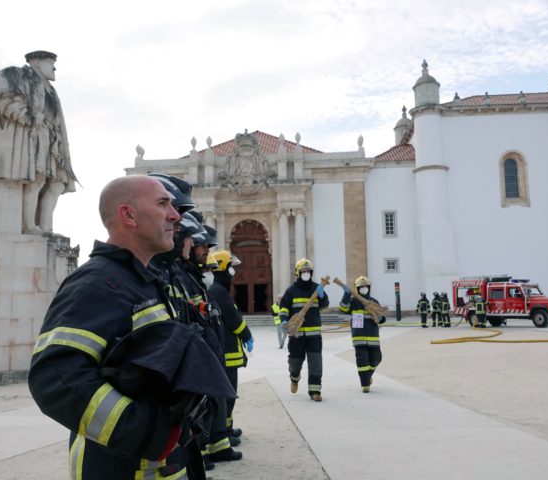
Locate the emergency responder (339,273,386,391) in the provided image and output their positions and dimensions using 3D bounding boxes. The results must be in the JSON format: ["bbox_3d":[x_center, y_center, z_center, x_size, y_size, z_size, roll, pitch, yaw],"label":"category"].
[{"bbox_3d":[1.239,1.333,7.600,0.660,1.640,0.480,-1,-7,0],"label":"emergency responder"}]

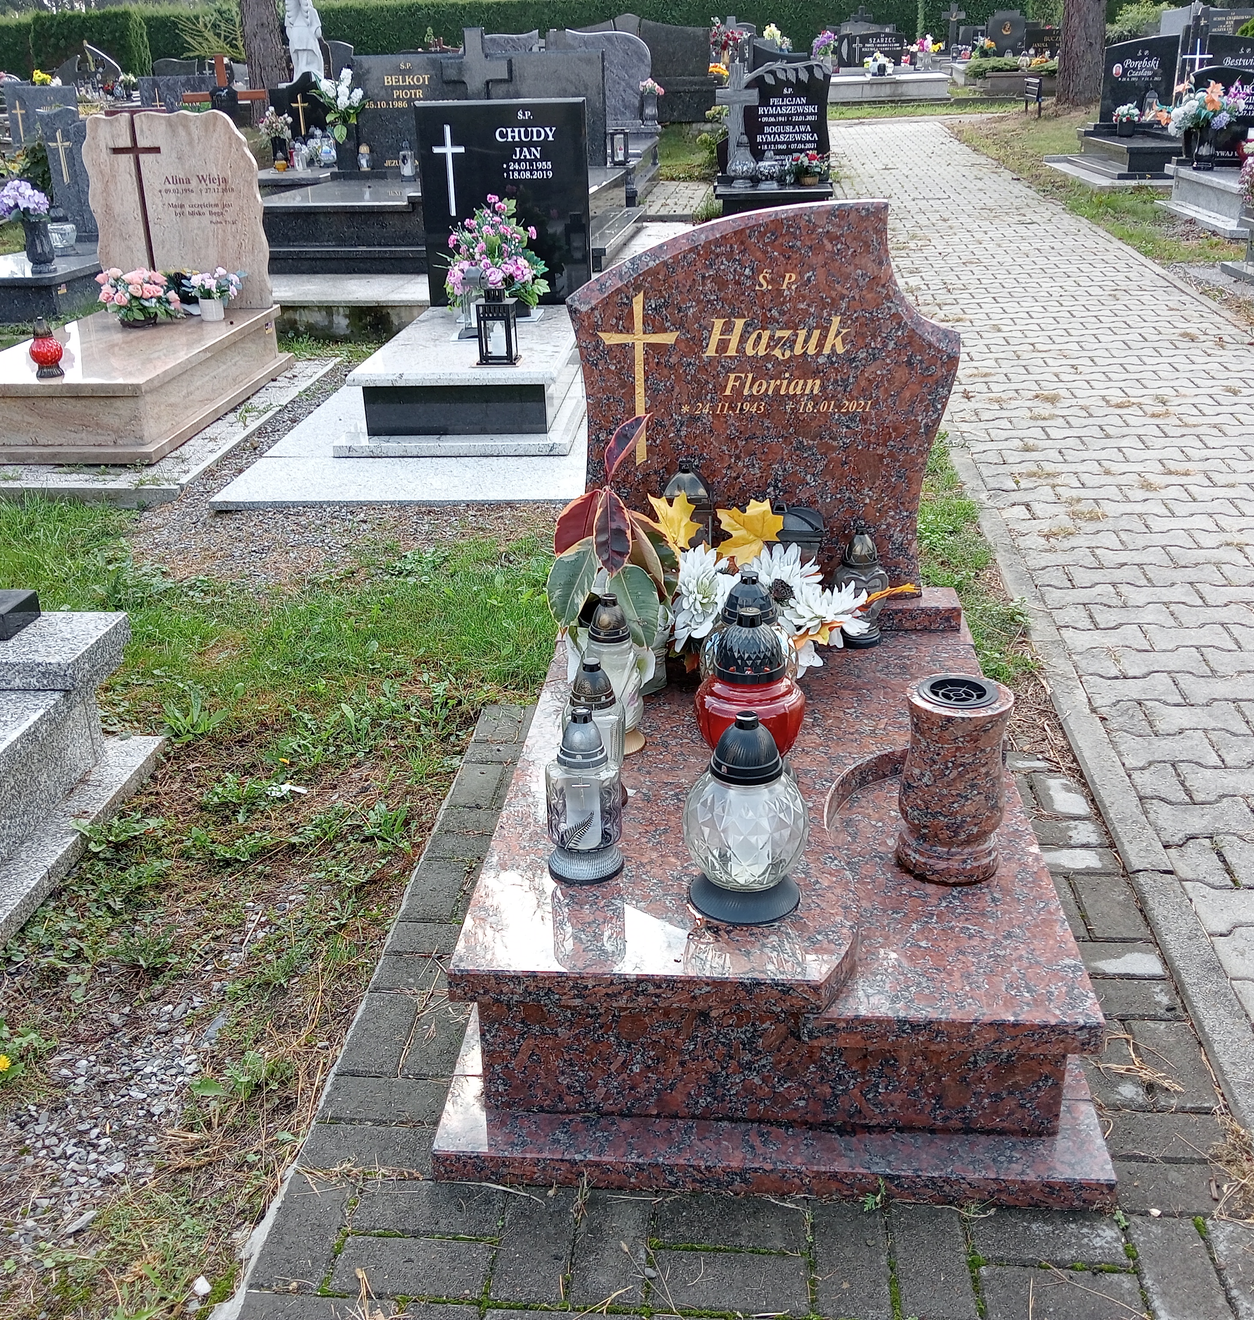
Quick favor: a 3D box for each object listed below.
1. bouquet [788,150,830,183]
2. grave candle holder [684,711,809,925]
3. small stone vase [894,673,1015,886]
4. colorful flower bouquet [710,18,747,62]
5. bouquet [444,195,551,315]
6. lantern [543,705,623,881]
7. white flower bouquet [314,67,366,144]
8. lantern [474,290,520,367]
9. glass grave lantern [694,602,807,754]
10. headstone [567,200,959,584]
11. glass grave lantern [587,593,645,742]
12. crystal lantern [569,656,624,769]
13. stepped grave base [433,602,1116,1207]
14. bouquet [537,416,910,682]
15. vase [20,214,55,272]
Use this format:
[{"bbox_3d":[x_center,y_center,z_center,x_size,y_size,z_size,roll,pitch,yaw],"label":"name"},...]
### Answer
[{"bbox_3d":[1.277,-3.456,9.953,0.290,0.235,0.260,1,24,5],"label":"bouquet"},{"bbox_3d":[0.164,0.203,1.959,0.172,0.280,0.172,1,24,5],"label":"grave candle holder"},{"bbox_3d":[0.485,0.177,2.092,0.150,0.276,0.150,1,25,4],"label":"small stone vase"},{"bbox_3d":[1.172,-7.303,16.744,0.450,0.480,0.380,1,25,4],"label":"colorful flower bouquet"},{"bbox_3d":[-0.537,-1.676,5.851,0.450,0.450,0.340,1,25,4],"label":"bouquet"},{"bbox_3d":[-0.062,0.187,2.046,0.112,0.252,0.112,-3,24,-2],"label":"lantern"},{"bbox_3d":[-1.775,-3.398,8.690,0.340,0.440,0.300,1,25,4],"label":"white flower bouquet"},{"bbox_3d":[-0.494,-1.282,5.438,0.157,0.273,0.157,1,24,5],"label":"lantern"},{"bbox_3d":[0.197,0.059,2.265,0.175,0.294,0.175,1,24,5],"label":"glass grave lantern"},{"bbox_3d":[0.267,-0.498,2.802,0.748,0.775,0.080,1,24,5],"label":"headstone"},{"bbox_3d":[-0.026,0.018,2.370,0.108,0.266,0.108,1,25,4],"label":"glass grave lantern"},{"bbox_3d":[-0.052,0.112,2.199,0.106,0.238,0.106,1,25,4],"label":"crystal lantern"},{"bbox_3d":[0.246,0.276,2.482,0.902,0.315,1.442,1,24,5],"label":"stepped grave base"},{"bbox_3d":[0.190,-0.203,2.592,0.660,0.480,0.360,1,25,4],"label":"bouquet"},{"bbox_3d":[-3.067,-2.163,7.439,0.160,0.280,0.160,1,25,4],"label":"vase"}]

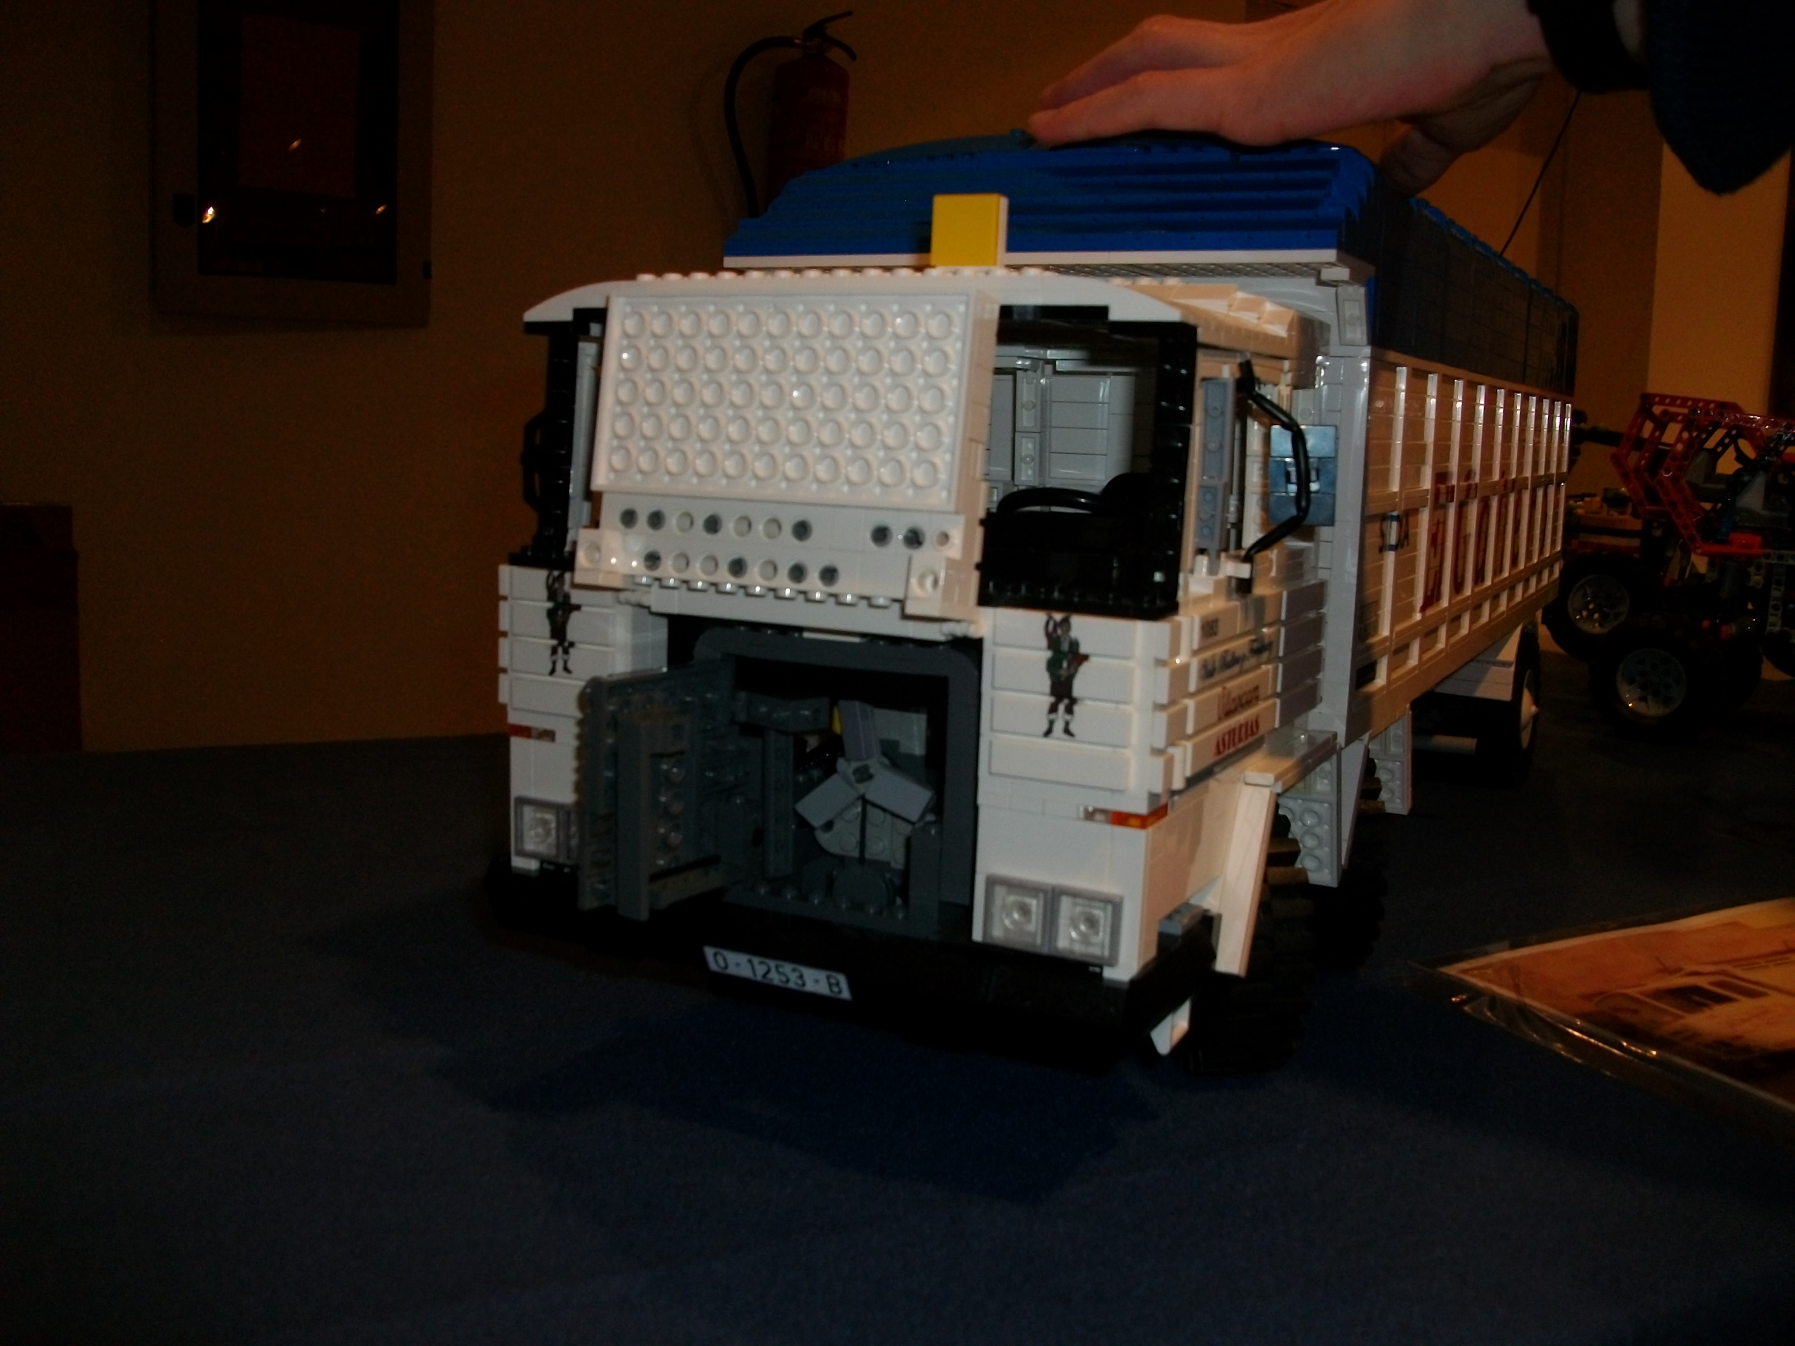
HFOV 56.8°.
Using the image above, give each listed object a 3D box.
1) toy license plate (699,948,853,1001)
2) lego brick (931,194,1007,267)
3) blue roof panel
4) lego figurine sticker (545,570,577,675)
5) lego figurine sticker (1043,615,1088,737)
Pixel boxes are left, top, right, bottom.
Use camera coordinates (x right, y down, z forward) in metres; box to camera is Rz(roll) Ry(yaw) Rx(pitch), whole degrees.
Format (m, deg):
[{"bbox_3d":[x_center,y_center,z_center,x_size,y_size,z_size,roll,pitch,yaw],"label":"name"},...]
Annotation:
[{"bbox_3d":[-0.029,0.073,0.403,0.040,0.008,0.002,6,10,27],"label":"toy license plate"},{"bbox_3d":[0.017,-0.099,0.372,0.016,0.016,0.007,6,10,27],"label":"lego brick"},{"bbox_3d":[0.172,-0.171,0.746,0.193,0.072,0.618,6,10,27],"label":"blue roof panel"},{"bbox_3d":[-0.086,-0.013,0.426,0.011,0.027,0.001,6,10,27],"label":"lego figurine sticker"},{"bbox_3d":[0.037,0.001,0.364,0.011,0.027,0.001,6,10,27],"label":"lego figurine sticker"}]

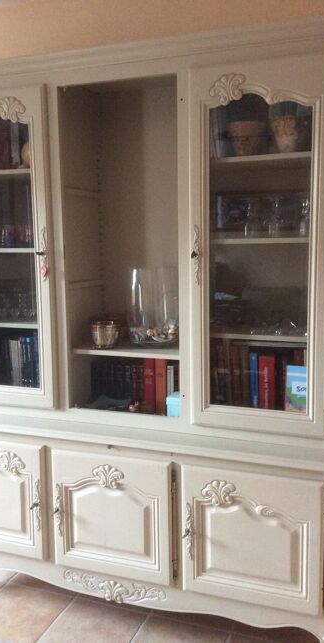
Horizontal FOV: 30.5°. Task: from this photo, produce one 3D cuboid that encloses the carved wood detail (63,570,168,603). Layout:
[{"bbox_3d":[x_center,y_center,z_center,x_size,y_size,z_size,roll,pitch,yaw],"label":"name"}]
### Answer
[{"bbox_3d":[-0.186,1.013,2.239,0.430,0.100,0.022,2,8,20],"label":"carved wood detail"}]

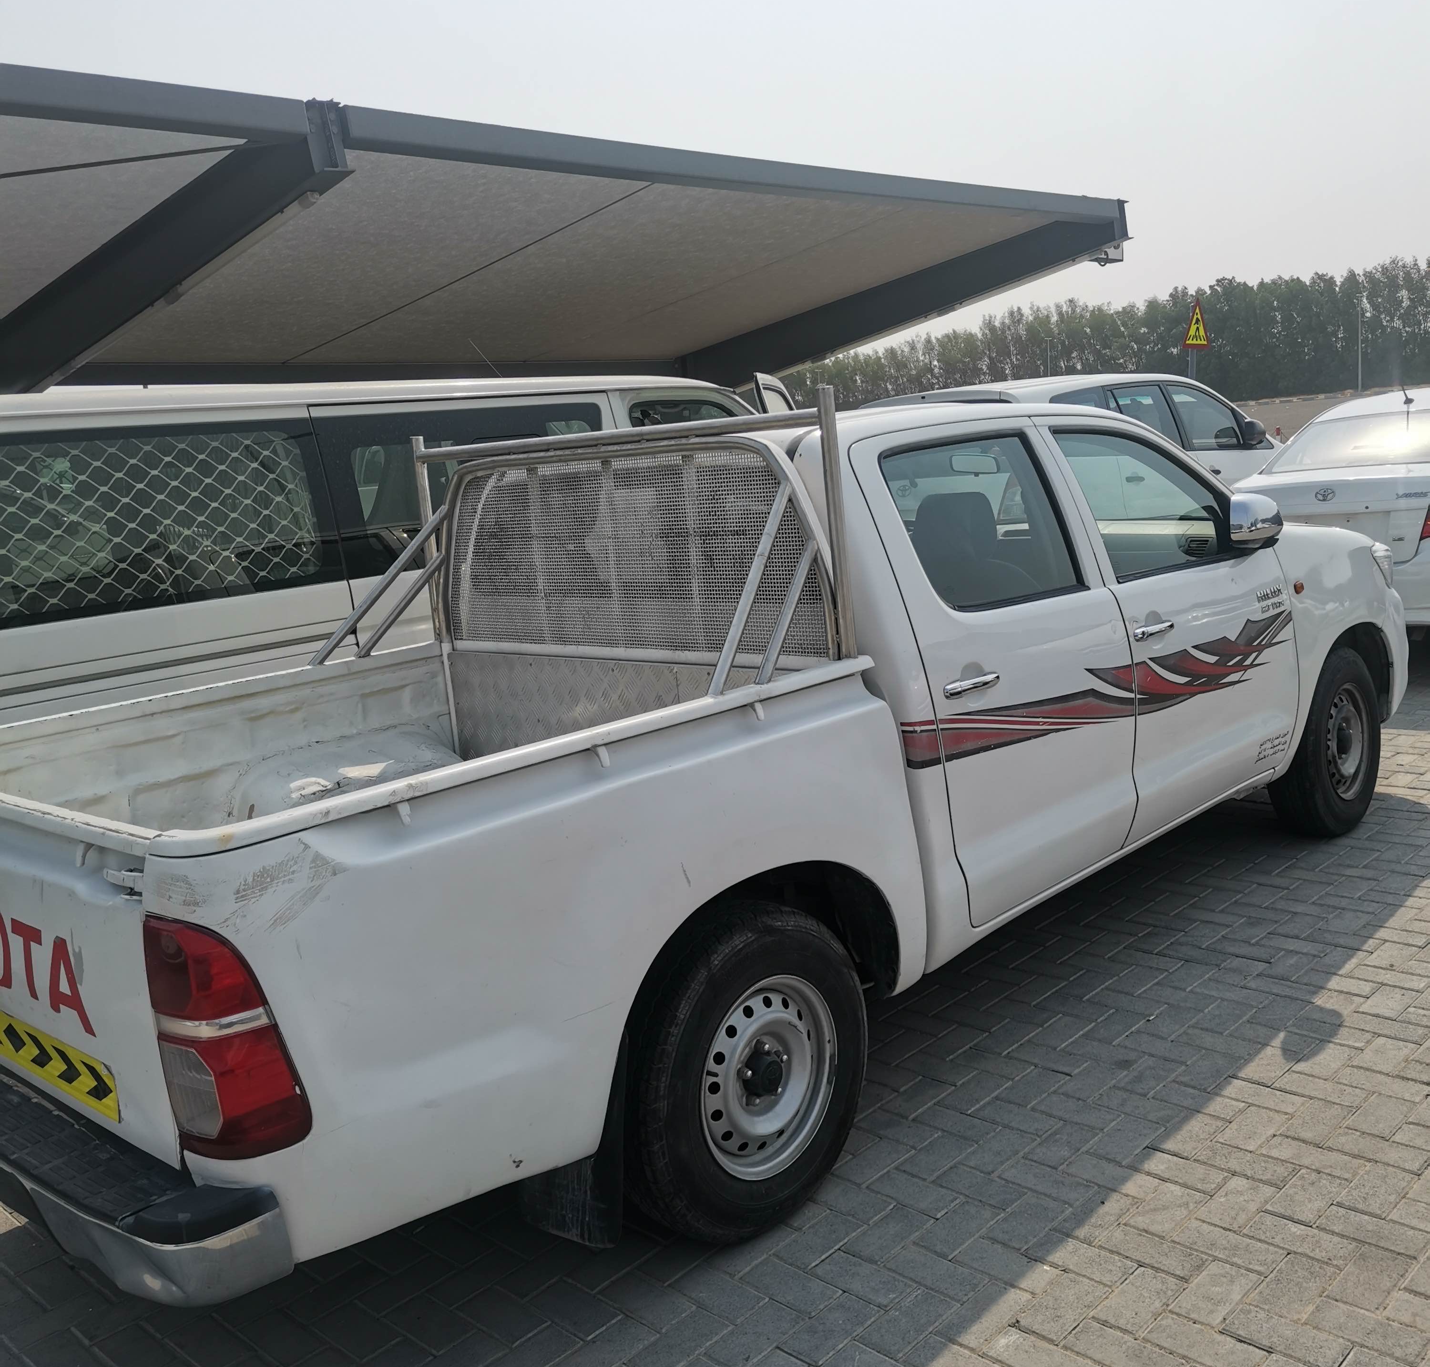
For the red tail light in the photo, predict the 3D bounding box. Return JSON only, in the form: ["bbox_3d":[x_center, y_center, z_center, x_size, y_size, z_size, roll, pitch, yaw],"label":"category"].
[{"bbox_3d":[-0.741,0.523,2.153,0.210,0.390,0.160,4,14,44],"label":"red tail light"}]

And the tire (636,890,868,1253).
[{"bbox_3d":[0.047,0.804,2.999,0.205,0.660,0.660,4,14,44],"label":"tire"}]

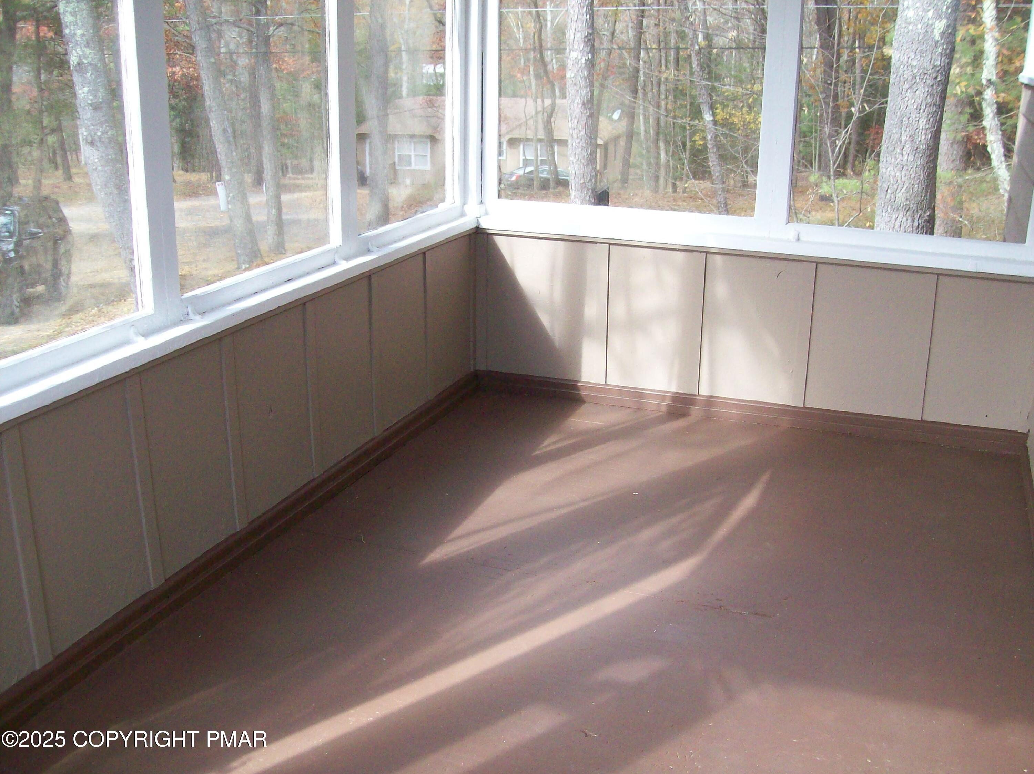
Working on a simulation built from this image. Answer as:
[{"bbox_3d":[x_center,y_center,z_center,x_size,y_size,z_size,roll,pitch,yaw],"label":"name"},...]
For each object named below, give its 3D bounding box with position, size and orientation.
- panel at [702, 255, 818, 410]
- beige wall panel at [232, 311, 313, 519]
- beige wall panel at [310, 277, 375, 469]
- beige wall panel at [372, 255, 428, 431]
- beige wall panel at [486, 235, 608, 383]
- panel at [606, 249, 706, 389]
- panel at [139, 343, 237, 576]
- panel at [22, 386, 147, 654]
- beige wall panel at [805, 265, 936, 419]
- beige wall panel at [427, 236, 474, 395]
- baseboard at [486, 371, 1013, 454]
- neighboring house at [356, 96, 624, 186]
[{"bbox_3d":[0.913,-0.220,4.111,0.409,0.555,0.020,8,20,20],"label":"panel"},{"bbox_3d":[-0.725,0.074,3.210,0.020,0.570,0.358,8,20,20],"label":"beige wall panel"},{"bbox_3d":[-0.579,-0.043,3.560,0.020,0.570,0.378,8,20,20],"label":"beige wall panel"},{"bbox_3d":[-0.429,-0.163,3.920,0.020,0.570,0.414,8,20,20],"label":"beige wall panel"},{"bbox_3d":[0.123,-0.323,4.406,0.524,0.566,0.020,8,20,20],"label":"beige wall panel"},{"bbox_3d":[0.545,-0.268,4.248,0.383,0.560,0.020,8,20,20],"label":"panel"},{"bbox_3d":[-0.871,0.191,2.860,0.020,0.570,0.323,8,20,20],"label":"panel"},{"bbox_3d":[-1.009,0.301,2.529,0.020,0.570,0.336,8,20,20],"label":"panel"},{"bbox_3d":[1.298,-0.169,3.967,0.419,0.549,0.020,8,20,20],"label":"beige wall panel"},{"bbox_3d":[-0.274,-0.286,4.291,0.020,0.570,0.416,8,20,20],"label":"beige wall panel"},{"bbox_3d":[0.820,0.086,4.220,2.156,0.080,0.035,8,20,20],"label":"baseboard"},{"bbox_3d":[-1.236,-12.394,52.804,11.900,3.800,7.800,4,19,9],"label":"neighboring house"}]

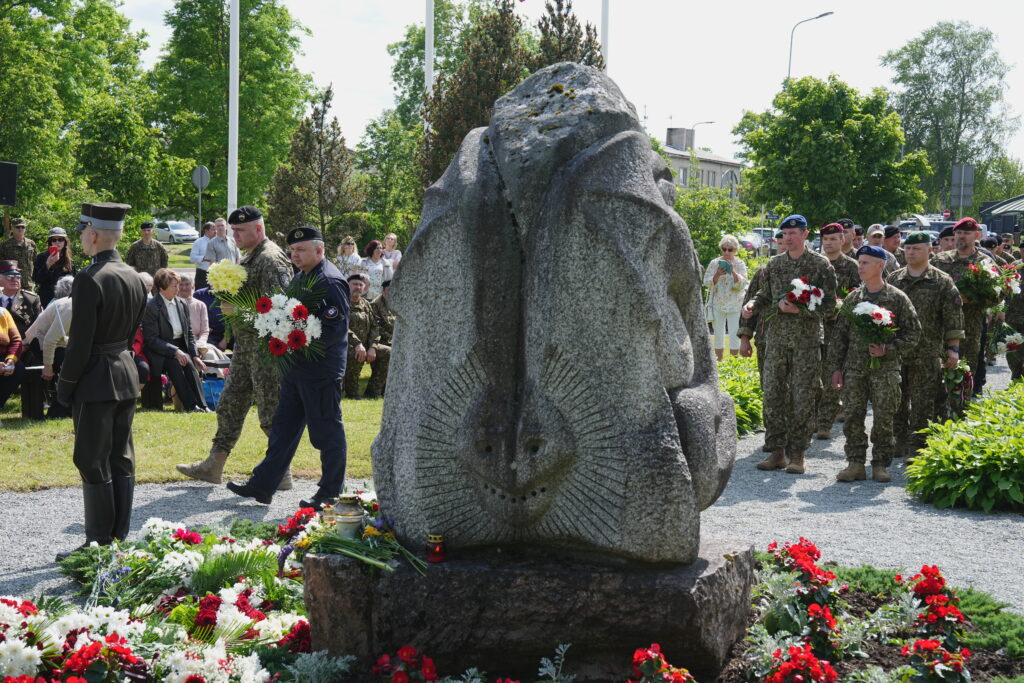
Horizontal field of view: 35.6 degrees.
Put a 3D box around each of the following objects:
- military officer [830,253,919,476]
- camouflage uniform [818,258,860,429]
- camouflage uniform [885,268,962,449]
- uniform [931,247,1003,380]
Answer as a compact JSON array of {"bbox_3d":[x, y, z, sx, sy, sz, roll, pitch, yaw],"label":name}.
[{"bbox_3d":[2.674,0.155,11.750,0.620,1.720,0.450,3,4,19],"label":"military officer"},{"bbox_3d":[2.869,0.009,14.000,0.580,1.560,0.360,3,4,18],"label":"camouflage uniform"},{"bbox_3d":[3.358,0.139,13.000,0.620,1.530,0.360,3,4,18],"label":"camouflage uniform"},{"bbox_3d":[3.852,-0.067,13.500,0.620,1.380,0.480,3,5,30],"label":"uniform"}]

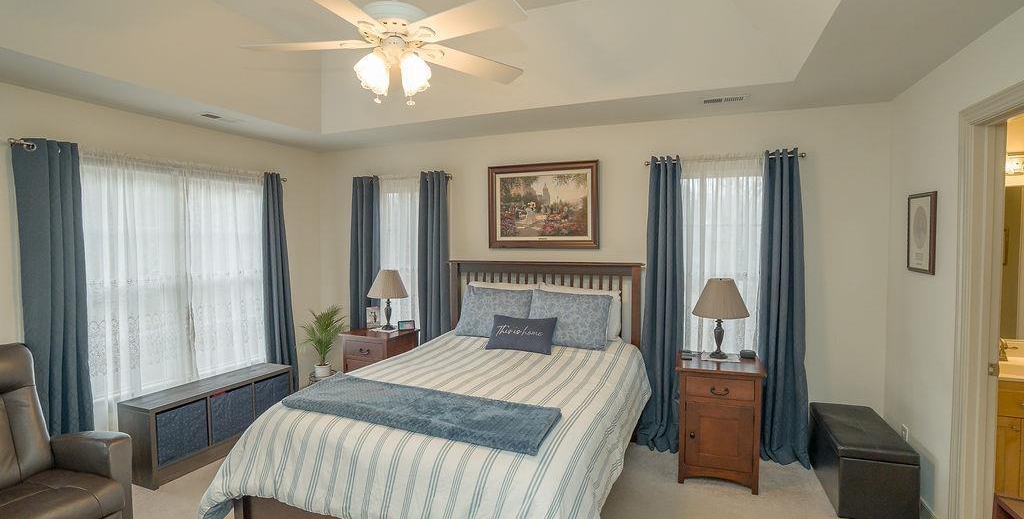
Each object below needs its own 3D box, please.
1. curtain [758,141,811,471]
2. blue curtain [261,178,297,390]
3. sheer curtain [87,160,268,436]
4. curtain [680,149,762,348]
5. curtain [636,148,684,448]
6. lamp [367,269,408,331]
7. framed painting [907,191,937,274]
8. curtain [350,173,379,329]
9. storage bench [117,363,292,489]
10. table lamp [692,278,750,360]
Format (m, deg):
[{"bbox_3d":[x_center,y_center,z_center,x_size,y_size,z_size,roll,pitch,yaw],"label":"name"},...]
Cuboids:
[{"bbox_3d":[1.860,0.324,3.111,0.306,2.138,0.140,1,3,22],"label":"curtain"},{"bbox_3d":[-2.125,0.274,4.196,0.206,2.112,0.358,1,3,22],"label":"blue curtain"},{"bbox_3d":[-2.460,0.310,3.523,0.099,2.043,1.403,1,3,22],"label":"sheer curtain"},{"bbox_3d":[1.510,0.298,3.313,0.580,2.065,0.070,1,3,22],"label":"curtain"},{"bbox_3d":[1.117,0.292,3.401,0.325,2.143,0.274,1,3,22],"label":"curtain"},{"bbox_3d":[-1.110,0.359,4.091,0.381,0.529,0.381,0,3,0],"label":"lamp"},{"bbox_3d":[2.273,-0.146,2.539,0.024,0.442,0.320,1,3,22],"label":"framed painting"},{"bbox_3d":[-1.403,0.282,4.411,0.345,2.150,0.130,1,3,22],"label":"curtain"},{"bbox_3d":[-2.128,1.130,3.274,0.335,0.490,0.996,1,3,22],"label":"storage bench"},{"bbox_3d":[1.427,0.401,3.121,0.381,0.529,0.381,1,3,22],"label":"table lamp"}]

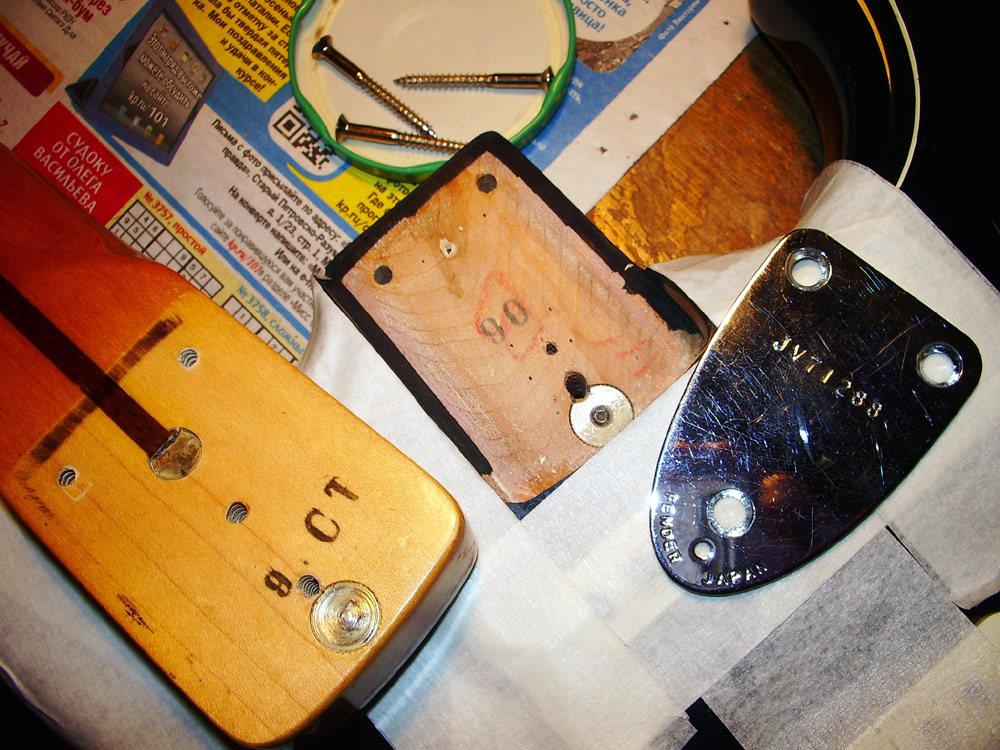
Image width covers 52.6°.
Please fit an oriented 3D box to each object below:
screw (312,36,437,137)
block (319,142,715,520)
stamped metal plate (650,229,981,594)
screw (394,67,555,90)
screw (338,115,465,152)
[{"bbox_3d":[-0.034,-0.079,0.279,0.044,0.009,0.009,40,89,13],"label":"screw"},{"bbox_3d":[0.001,-0.016,0.224,0.057,0.016,0.073,-43,77,-4],"label":"block"},{"bbox_3d":[0.061,0.012,0.218,0.053,0.003,0.081,39,84,11],"label":"stamped metal plate"},{"bbox_3d":[-0.007,-0.081,0.276,0.045,0.008,0.008,1,78,8],"label":"screw"},{"bbox_3d":[-0.023,-0.065,0.283,0.046,0.008,0.008,10,80,4],"label":"screw"}]

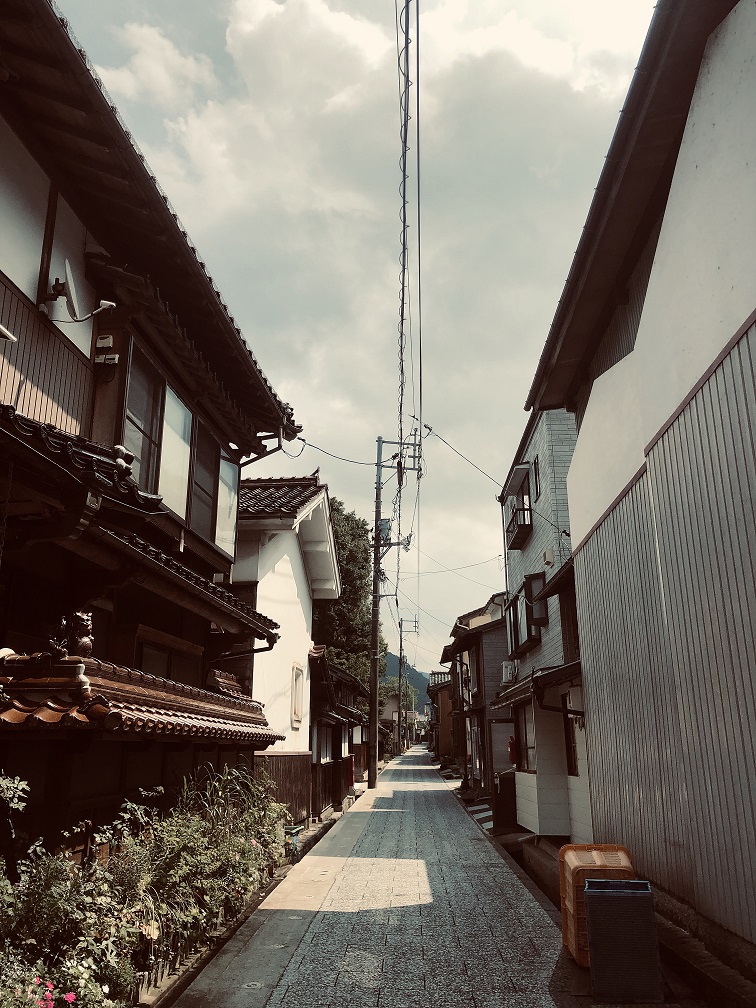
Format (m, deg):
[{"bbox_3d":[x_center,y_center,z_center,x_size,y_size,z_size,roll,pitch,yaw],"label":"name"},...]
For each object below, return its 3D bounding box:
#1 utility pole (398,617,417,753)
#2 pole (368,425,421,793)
[{"bbox_3d":[2.722,16.348,73.643,1.640,12.230,0.500,1,-16,-3],"label":"utility pole"},{"bbox_3d":[0.583,3.306,28.384,1.720,12.450,0.600,1,-16,-3],"label":"pole"}]

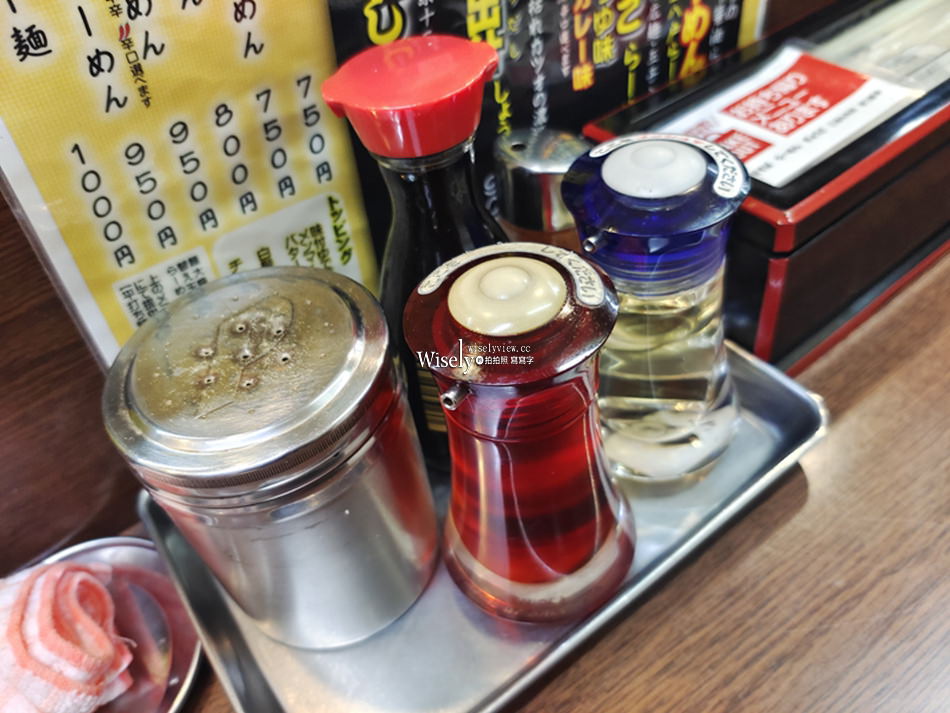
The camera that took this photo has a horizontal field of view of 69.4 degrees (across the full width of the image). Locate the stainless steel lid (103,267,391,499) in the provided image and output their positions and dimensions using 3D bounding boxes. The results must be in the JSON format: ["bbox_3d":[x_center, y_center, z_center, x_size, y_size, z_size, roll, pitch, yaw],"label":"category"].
[{"bbox_3d":[-0.052,0.004,0.164,0.067,0.013,0.067,-5,46,5],"label":"stainless steel lid"}]

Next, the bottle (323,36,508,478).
[{"bbox_3d":[-0.006,-0.025,0.221,0.065,0.136,0.065,-10,45,0],"label":"bottle"}]

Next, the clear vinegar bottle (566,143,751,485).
[{"bbox_3d":[0.055,-0.017,0.216,0.065,0.110,0.065,-5,46,5],"label":"clear vinegar bottle"}]

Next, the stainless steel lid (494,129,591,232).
[{"bbox_3d":[0.025,-0.066,0.253,0.035,0.024,0.035,-5,46,5],"label":"stainless steel lid"}]

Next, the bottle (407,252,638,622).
[{"bbox_3d":[0.014,0.022,0.193,0.064,0.110,0.064,-5,46,5],"label":"bottle"}]

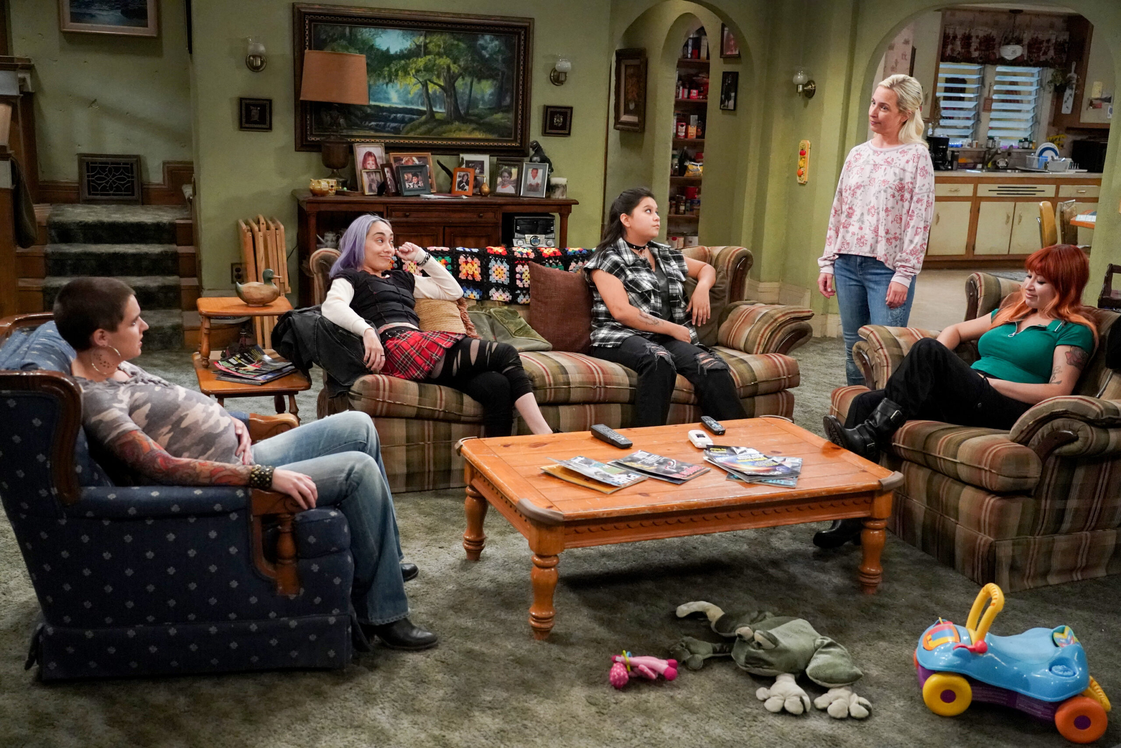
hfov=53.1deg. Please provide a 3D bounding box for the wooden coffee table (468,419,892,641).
[{"bbox_3d":[0.362,0.463,3.631,1.244,0.396,0.742,-3,15,-21],"label":"wooden coffee table"}]

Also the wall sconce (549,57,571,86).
[{"bbox_3d":[-0.001,-1.939,7.204,0.115,0.180,0.155,-2,15,-18],"label":"wall sconce"}]

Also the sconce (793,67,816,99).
[{"bbox_3d":[1.613,-1.908,7.401,0.150,0.185,0.115,-8,17,-36],"label":"sconce"}]

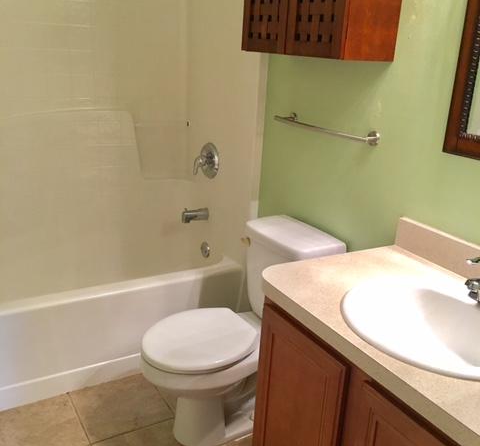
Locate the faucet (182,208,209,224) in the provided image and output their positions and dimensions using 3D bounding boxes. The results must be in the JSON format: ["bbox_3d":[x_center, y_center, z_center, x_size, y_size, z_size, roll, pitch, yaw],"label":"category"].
[{"bbox_3d":[-0.226,-0.041,2.763,0.146,0.076,0.060,-8,22,-29],"label":"faucet"}]

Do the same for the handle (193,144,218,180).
[{"bbox_3d":[-0.188,-0.307,2.686,0.090,0.180,0.180,-8,22,-29],"label":"handle"}]

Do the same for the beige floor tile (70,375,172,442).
[{"bbox_3d":[-0.479,0.739,2.164,0.330,0.010,0.328,-8,22,-29],"label":"beige floor tile"}]

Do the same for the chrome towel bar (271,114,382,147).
[{"bbox_3d":[0.292,-0.341,1.906,0.072,0.050,0.505,-8,22,-29],"label":"chrome towel bar"}]

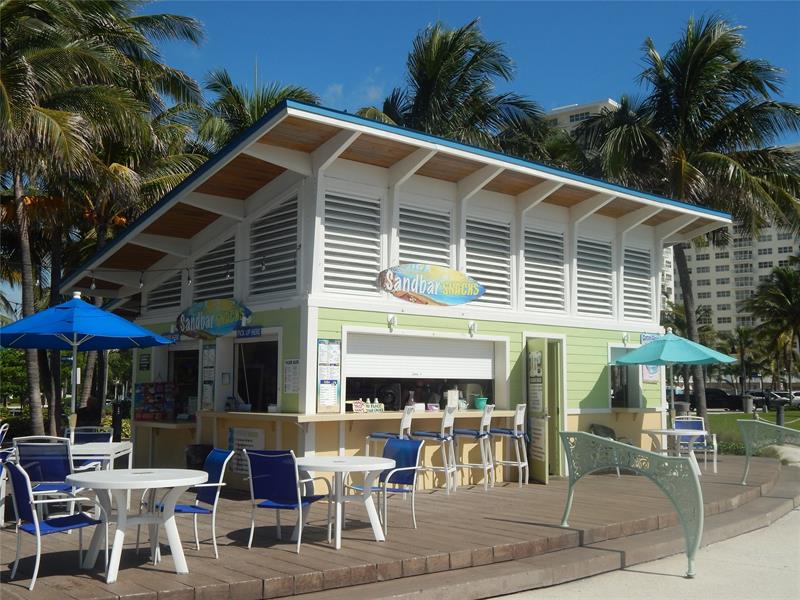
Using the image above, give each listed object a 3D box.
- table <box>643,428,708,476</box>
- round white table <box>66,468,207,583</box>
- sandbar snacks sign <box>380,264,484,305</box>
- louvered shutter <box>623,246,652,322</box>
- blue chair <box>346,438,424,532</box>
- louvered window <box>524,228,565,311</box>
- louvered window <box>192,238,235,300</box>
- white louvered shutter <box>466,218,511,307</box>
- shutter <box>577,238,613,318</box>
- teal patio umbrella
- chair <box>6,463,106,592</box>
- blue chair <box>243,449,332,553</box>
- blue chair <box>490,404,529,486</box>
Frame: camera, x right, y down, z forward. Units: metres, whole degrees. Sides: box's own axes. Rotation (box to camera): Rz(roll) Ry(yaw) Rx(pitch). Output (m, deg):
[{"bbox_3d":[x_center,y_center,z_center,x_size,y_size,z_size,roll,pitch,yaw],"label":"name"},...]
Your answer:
[{"bbox_3d":[4.513,2.518,14.388,1.055,0.718,1.055,5,-7,-40],"label":"table"},{"bbox_3d":[-2.021,1.717,6.736,1.046,0.722,1.046,0,-6,0],"label":"round white table"},{"bbox_3d":[0.515,-0.205,12.473,2.050,0.580,0.080,5,-8,-41],"label":"sandbar snacks sign"},{"bbox_3d":[4.318,-0.266,15.936,0.910,1.240,0.100,5,-8,-41],"label":"louvered shutter"},{"bbox_3d":[-0.141,1.875,8.936,0.580,0.880,0.680,-5,-7,40],"label":"blue chair"},{"bbox_3d":[2.337,-0.482,14.150,0.972,1.279,0.072,5,-7,-40],"label":"louvered window"},{"bbox_3d":[-2.763,-0.454,13.072,0.072,0.908,1.244,5,-7,-40],"label":"louvered window"},{"bbox_3d":[1.347,-0.558,13.377,0.990,1.260,0.100,5,-8,-41],"label":"white louvered shutter"},{"bbox_3d":[3.351,-0.359,15.103,0.990,1.230,0.100,5,-8,-41],"label":"shutter"},{"bbox_3d":[4.471,1.663,14.409,2.050,2.440,2.050,0,-6,0],"label":"teal patio umbrella"},{"bbox_3d":[-2.568,1.617,6.482,0.746,0.861,0.560,6,-8,-45],"label":"chair"},{"bbox_3d":[-1.000,1.756,7.777,0.560,0.861,0.740,-2,-6,20],"label":"blue chair"},{"bbox_3d":[1.625,2.116,12.842,0.474,1.168,0.430,-2,-6,23],"label":"blue chair"}]

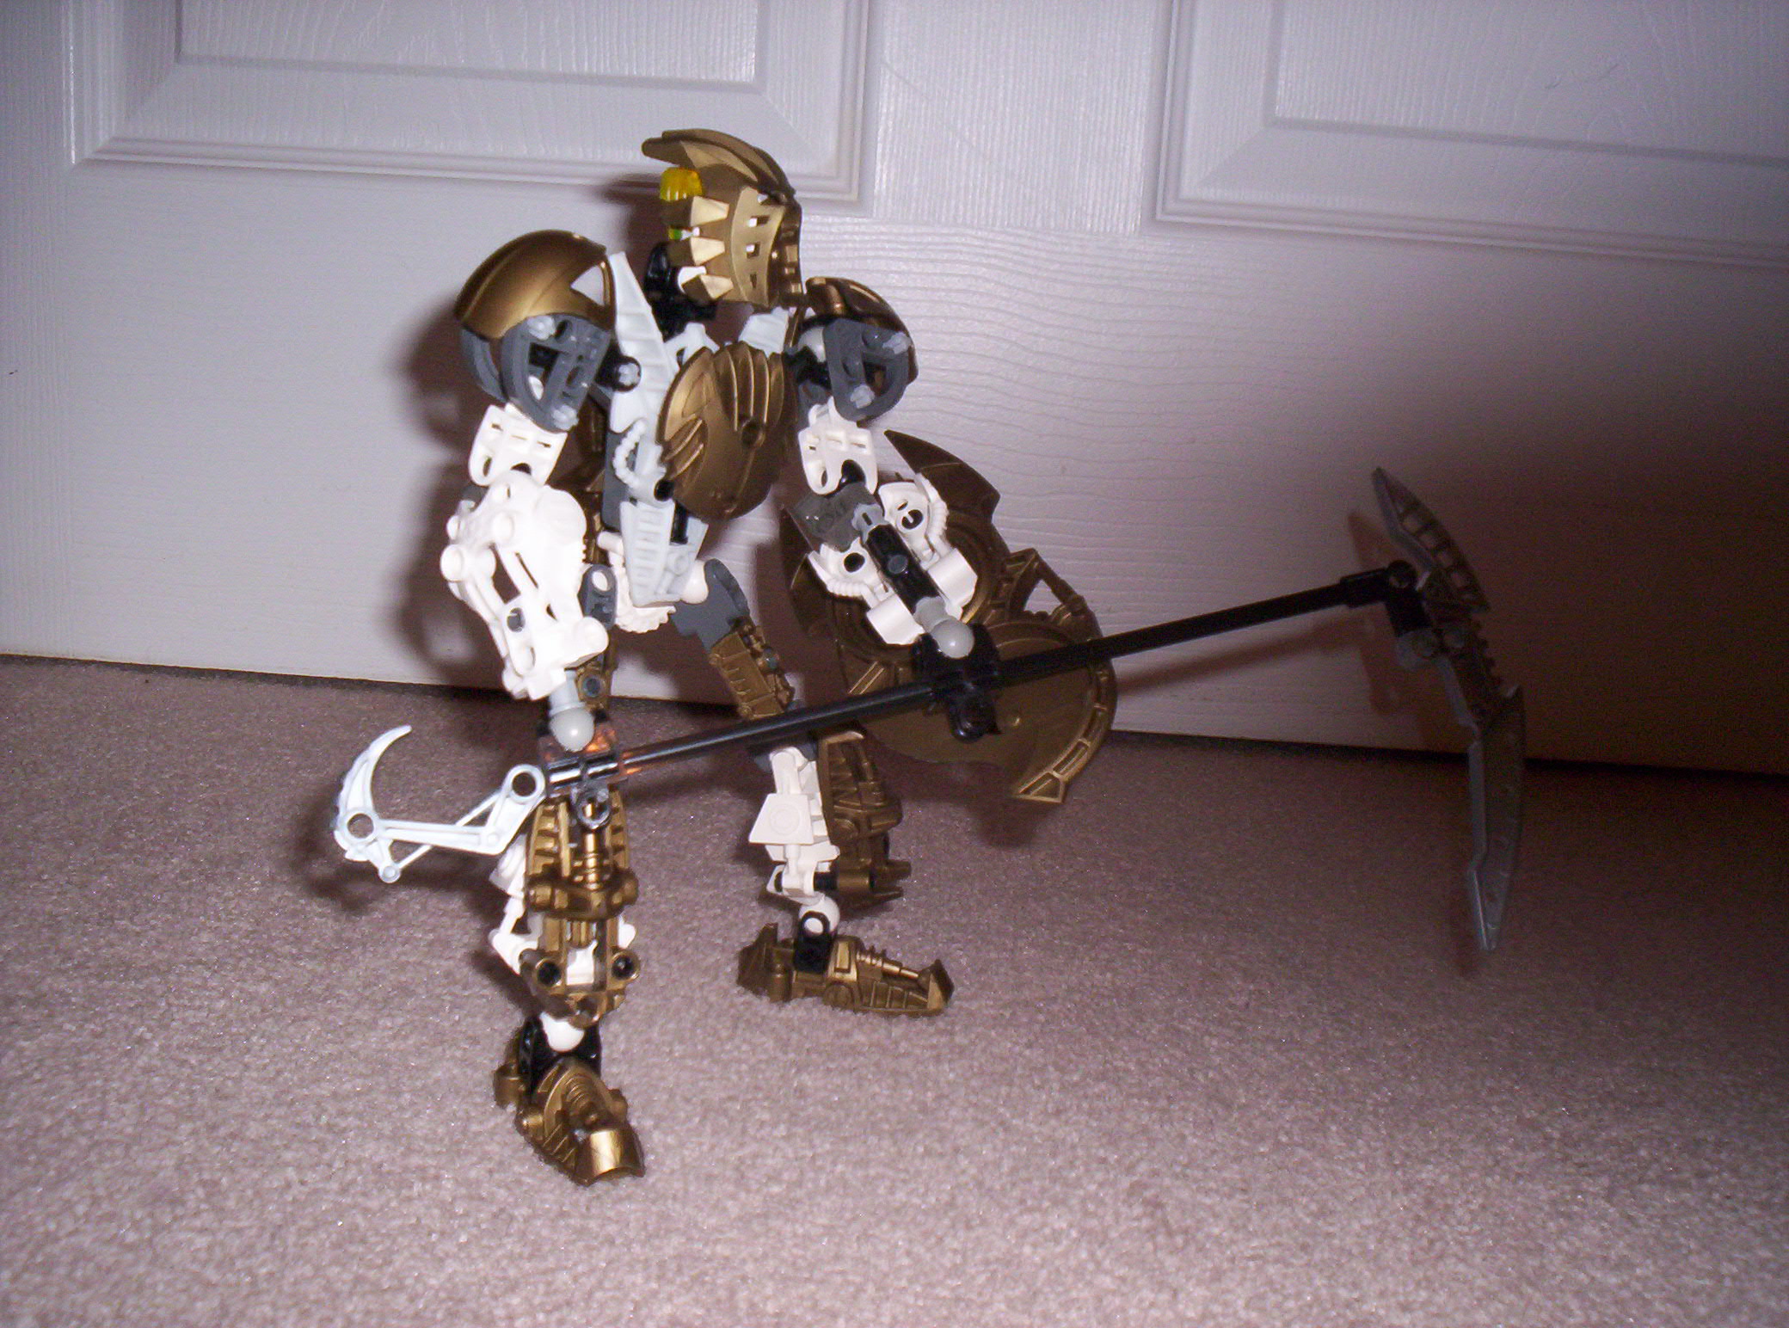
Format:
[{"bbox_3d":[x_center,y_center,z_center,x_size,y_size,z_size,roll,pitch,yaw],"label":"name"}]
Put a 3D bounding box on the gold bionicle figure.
[{"bbox_3d":[-0.035,-0.015,0.460,0.120,0.219,0.165,13,15,38],"label":"gold bionicle figure"}]

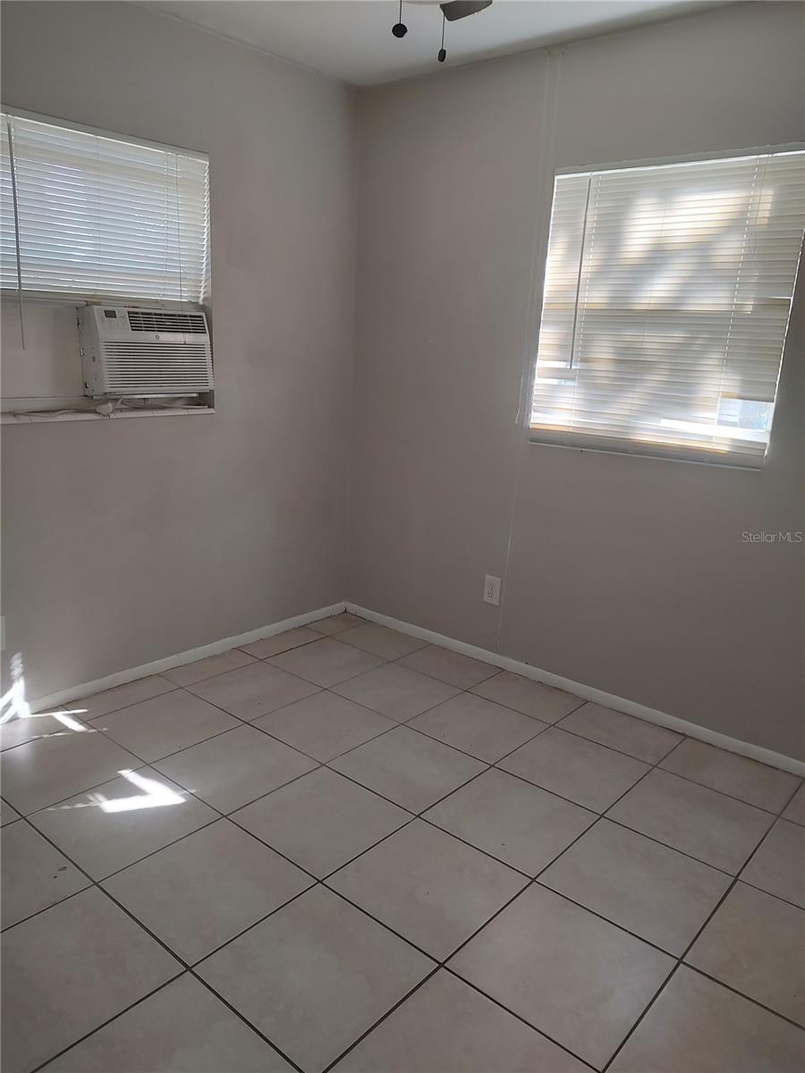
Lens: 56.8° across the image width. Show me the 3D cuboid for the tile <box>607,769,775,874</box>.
[{"bbox_3d":[0.912,0.891,2.365,0.402,0.010,0.402,14,17,38],"label":"tile"}]

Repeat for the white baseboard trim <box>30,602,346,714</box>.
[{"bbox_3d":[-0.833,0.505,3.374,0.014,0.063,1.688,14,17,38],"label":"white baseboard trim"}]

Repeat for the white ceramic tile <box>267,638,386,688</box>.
[{"bbox_3d":[-0.331,0.560,3.306,0.396,0.010,0.396,14,17,38],"label":"white ceramic tile"}]

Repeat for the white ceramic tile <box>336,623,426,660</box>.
[{"bbox_3d":[-0.098,0.508,3.575,0.396,0.010,0.312,14,17,38],"label":"white ceramic tile"}]

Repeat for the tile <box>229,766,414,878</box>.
[{"bbox_3d":[-0.238,0.832,2.206,0.396,0.010,0.396,14,17,38],"label":"tile"}]

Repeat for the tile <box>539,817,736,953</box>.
[{"bbox_3d":[0.633,0.929,2.009,0.396,0.010,0.396,14,17,38],"label":"tile"}]

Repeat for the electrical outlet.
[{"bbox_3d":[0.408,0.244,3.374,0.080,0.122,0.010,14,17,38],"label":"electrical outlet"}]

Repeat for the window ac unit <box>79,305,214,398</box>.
[{"bbox_3d":[-1.054,-0.727,2.906,0.360,0.310,0.460,14,17,38],"label":"window ac unit"}]

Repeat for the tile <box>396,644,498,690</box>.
[{"bbox_3d":[0.214,0.602,3.405,0.402,0.010,0.324,14,17,38],"label":"tile"}]

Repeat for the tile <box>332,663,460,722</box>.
[{"bbox_3d":[-0.025,0.638,3.057,0.396,0.010,0.396,14,17,38],"label":"tile"}]

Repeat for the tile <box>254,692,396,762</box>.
[{"bbox_3d":[-0.285,0.696,2.756,0.396,0.010,0.396,14,17,38],"label":"tile"}]

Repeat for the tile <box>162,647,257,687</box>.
[{"bbox_3d":[-0.829,0.579,3.257,0.179,0.010,0.402,14,17,38],"label":"tile"}]

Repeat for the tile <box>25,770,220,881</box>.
[{"bbox_3d":[-0.819,0.833,2.204,0.402,0.010,0.402,14,17,38],"label":"tile"}]

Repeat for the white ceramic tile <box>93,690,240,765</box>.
[{"bbox_3d":[-0.875,0.692,2.748,0.398,0.010,0.398,14,17,38],"label":"white ceramic tile"}]

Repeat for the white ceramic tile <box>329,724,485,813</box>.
[{"bbox_3d":[0.021,0.774,2.507,0.396,0.010,0.396,14,17,38],"label":"white ceramic tile"}]

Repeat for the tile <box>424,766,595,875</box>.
[{"bbox_3d":[0.327,0.852,2.258,0.396,0.010,0.396,14,17,38],"label":"tile"}]

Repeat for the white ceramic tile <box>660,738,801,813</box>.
[{"bbox_3d":[1.150,0.838,2.627,0.398,0.010,0.305,14,17,38],"label":"white ceramic tile"}]

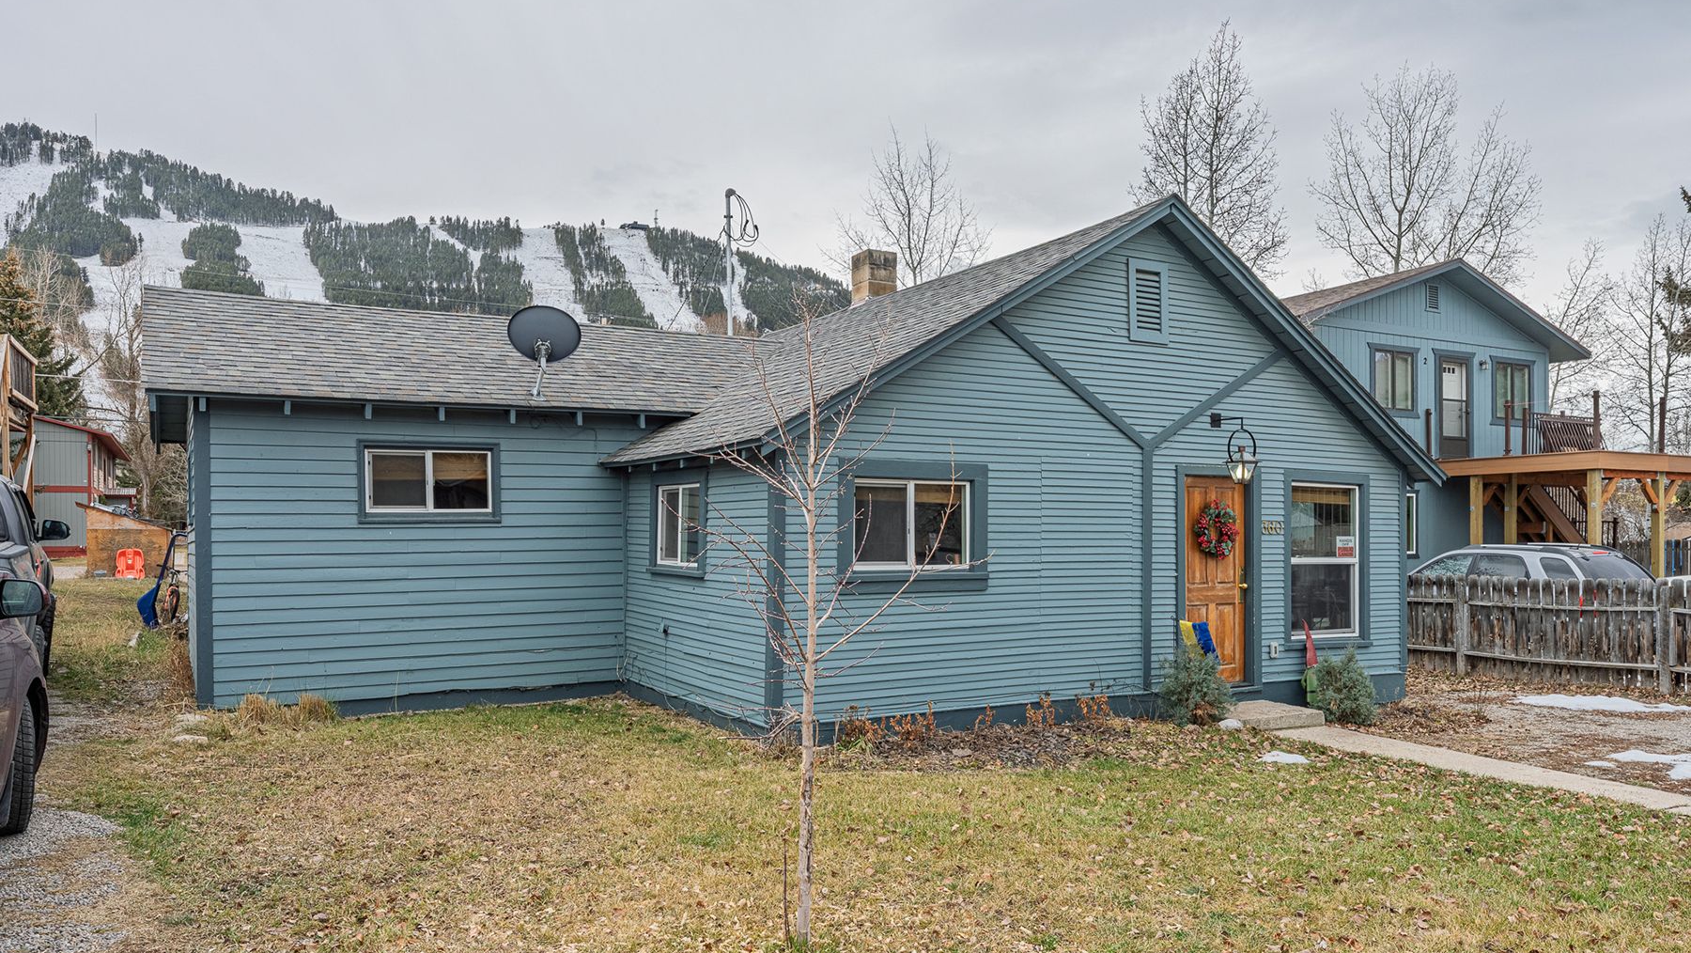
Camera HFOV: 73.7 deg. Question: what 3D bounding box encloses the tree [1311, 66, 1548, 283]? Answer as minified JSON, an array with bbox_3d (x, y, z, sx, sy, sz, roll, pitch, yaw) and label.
[{"bbox_3d":[17.757,-4.476,34.189,6.254,16.221,6.254,-1,-2,28],"label":"tree"}]

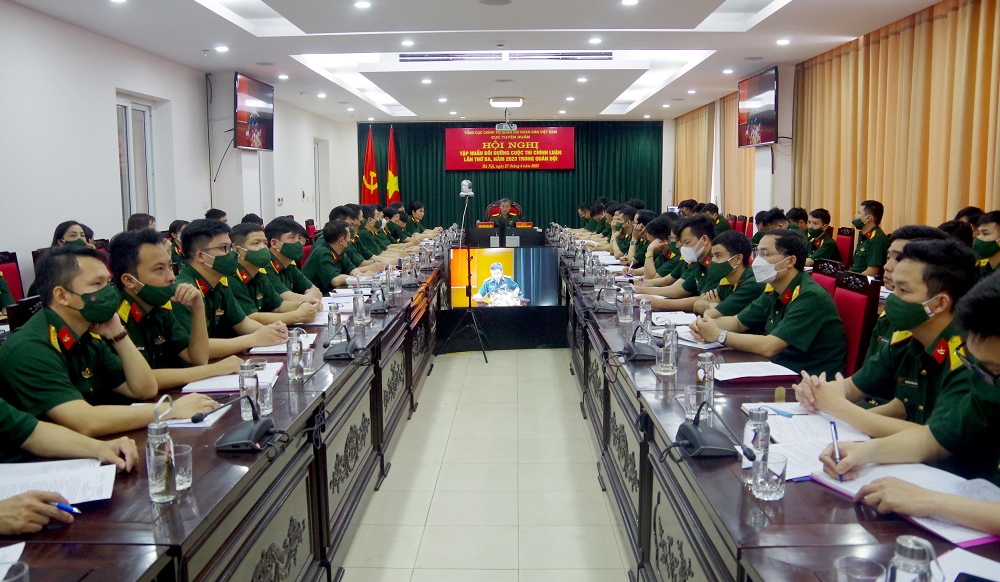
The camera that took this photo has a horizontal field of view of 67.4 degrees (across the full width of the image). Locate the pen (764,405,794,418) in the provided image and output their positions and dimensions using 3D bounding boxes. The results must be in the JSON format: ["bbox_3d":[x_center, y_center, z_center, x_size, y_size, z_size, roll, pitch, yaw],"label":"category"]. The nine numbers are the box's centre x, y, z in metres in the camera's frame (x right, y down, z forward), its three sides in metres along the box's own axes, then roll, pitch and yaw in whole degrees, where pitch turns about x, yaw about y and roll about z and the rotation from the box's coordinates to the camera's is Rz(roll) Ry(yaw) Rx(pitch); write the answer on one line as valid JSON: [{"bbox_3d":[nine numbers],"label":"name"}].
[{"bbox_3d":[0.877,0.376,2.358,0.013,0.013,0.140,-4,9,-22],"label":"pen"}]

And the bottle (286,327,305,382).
[{"bbox_3d":[-0.786,0.239,2.861,0.063,0.195,0.063,0,8,1],"label":"bottle"}]

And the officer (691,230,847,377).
[{"bbox_3d":[1.226,0.376,3.516,0.720,1.310,0.540,-2,8,-7],"label":"officer"}]

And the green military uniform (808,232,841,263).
[{"bbox_3d":[2.557,-0.206,5.976,0.360,0.540,0.460,-3,9,-20],"label":"green military uniform"}]

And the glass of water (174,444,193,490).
[{"bbox_3d":[-0.819,0.445,1.882,0.082,0.090,0.082,0,8,1],"label":"glass of water"}]

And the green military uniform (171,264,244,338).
[{"bbox_3d":[-1.412,0.164,3.716,0.370,0.550,0.470,2,9,17],"label":"green military uniform"}]

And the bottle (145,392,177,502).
[{"bbox_3d":[-0.801,0.370,1.765,0.066,0.245,0.066,0,8,1],"label":"bottle"}]

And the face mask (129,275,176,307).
[{"bbox_3d":[-1.344,-0.002,2.900,0.120,0.125,0.140,1,8,9],"label":"face mask"}]

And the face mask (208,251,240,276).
[{"bbox_3d":[-1.172,-0.117,3.200,0.090,0.115,0.145,6,9,18],"label":"face mask"}]

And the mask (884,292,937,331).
[{"bbox_3d":[1.232,0.061,2.250,0.110,0.120,0.140,-1,8,-1],"label":"mask"}]

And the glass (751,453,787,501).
[{"bbox_3d":[0.647,0.451,1.802,0.084,0.090,0.084,0,8,1],"label":"glass"}]

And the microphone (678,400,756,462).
[{"bbox_3d":[0.588,0.368,2.020,0.190,0.157,0.200,2,9,19],"label":"microphone"}]

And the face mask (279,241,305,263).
[{"bbox_3d":[-1.168,-0.221,4.200,0.090,0.115,0.145,9,11,24],"label":"face mask"}]

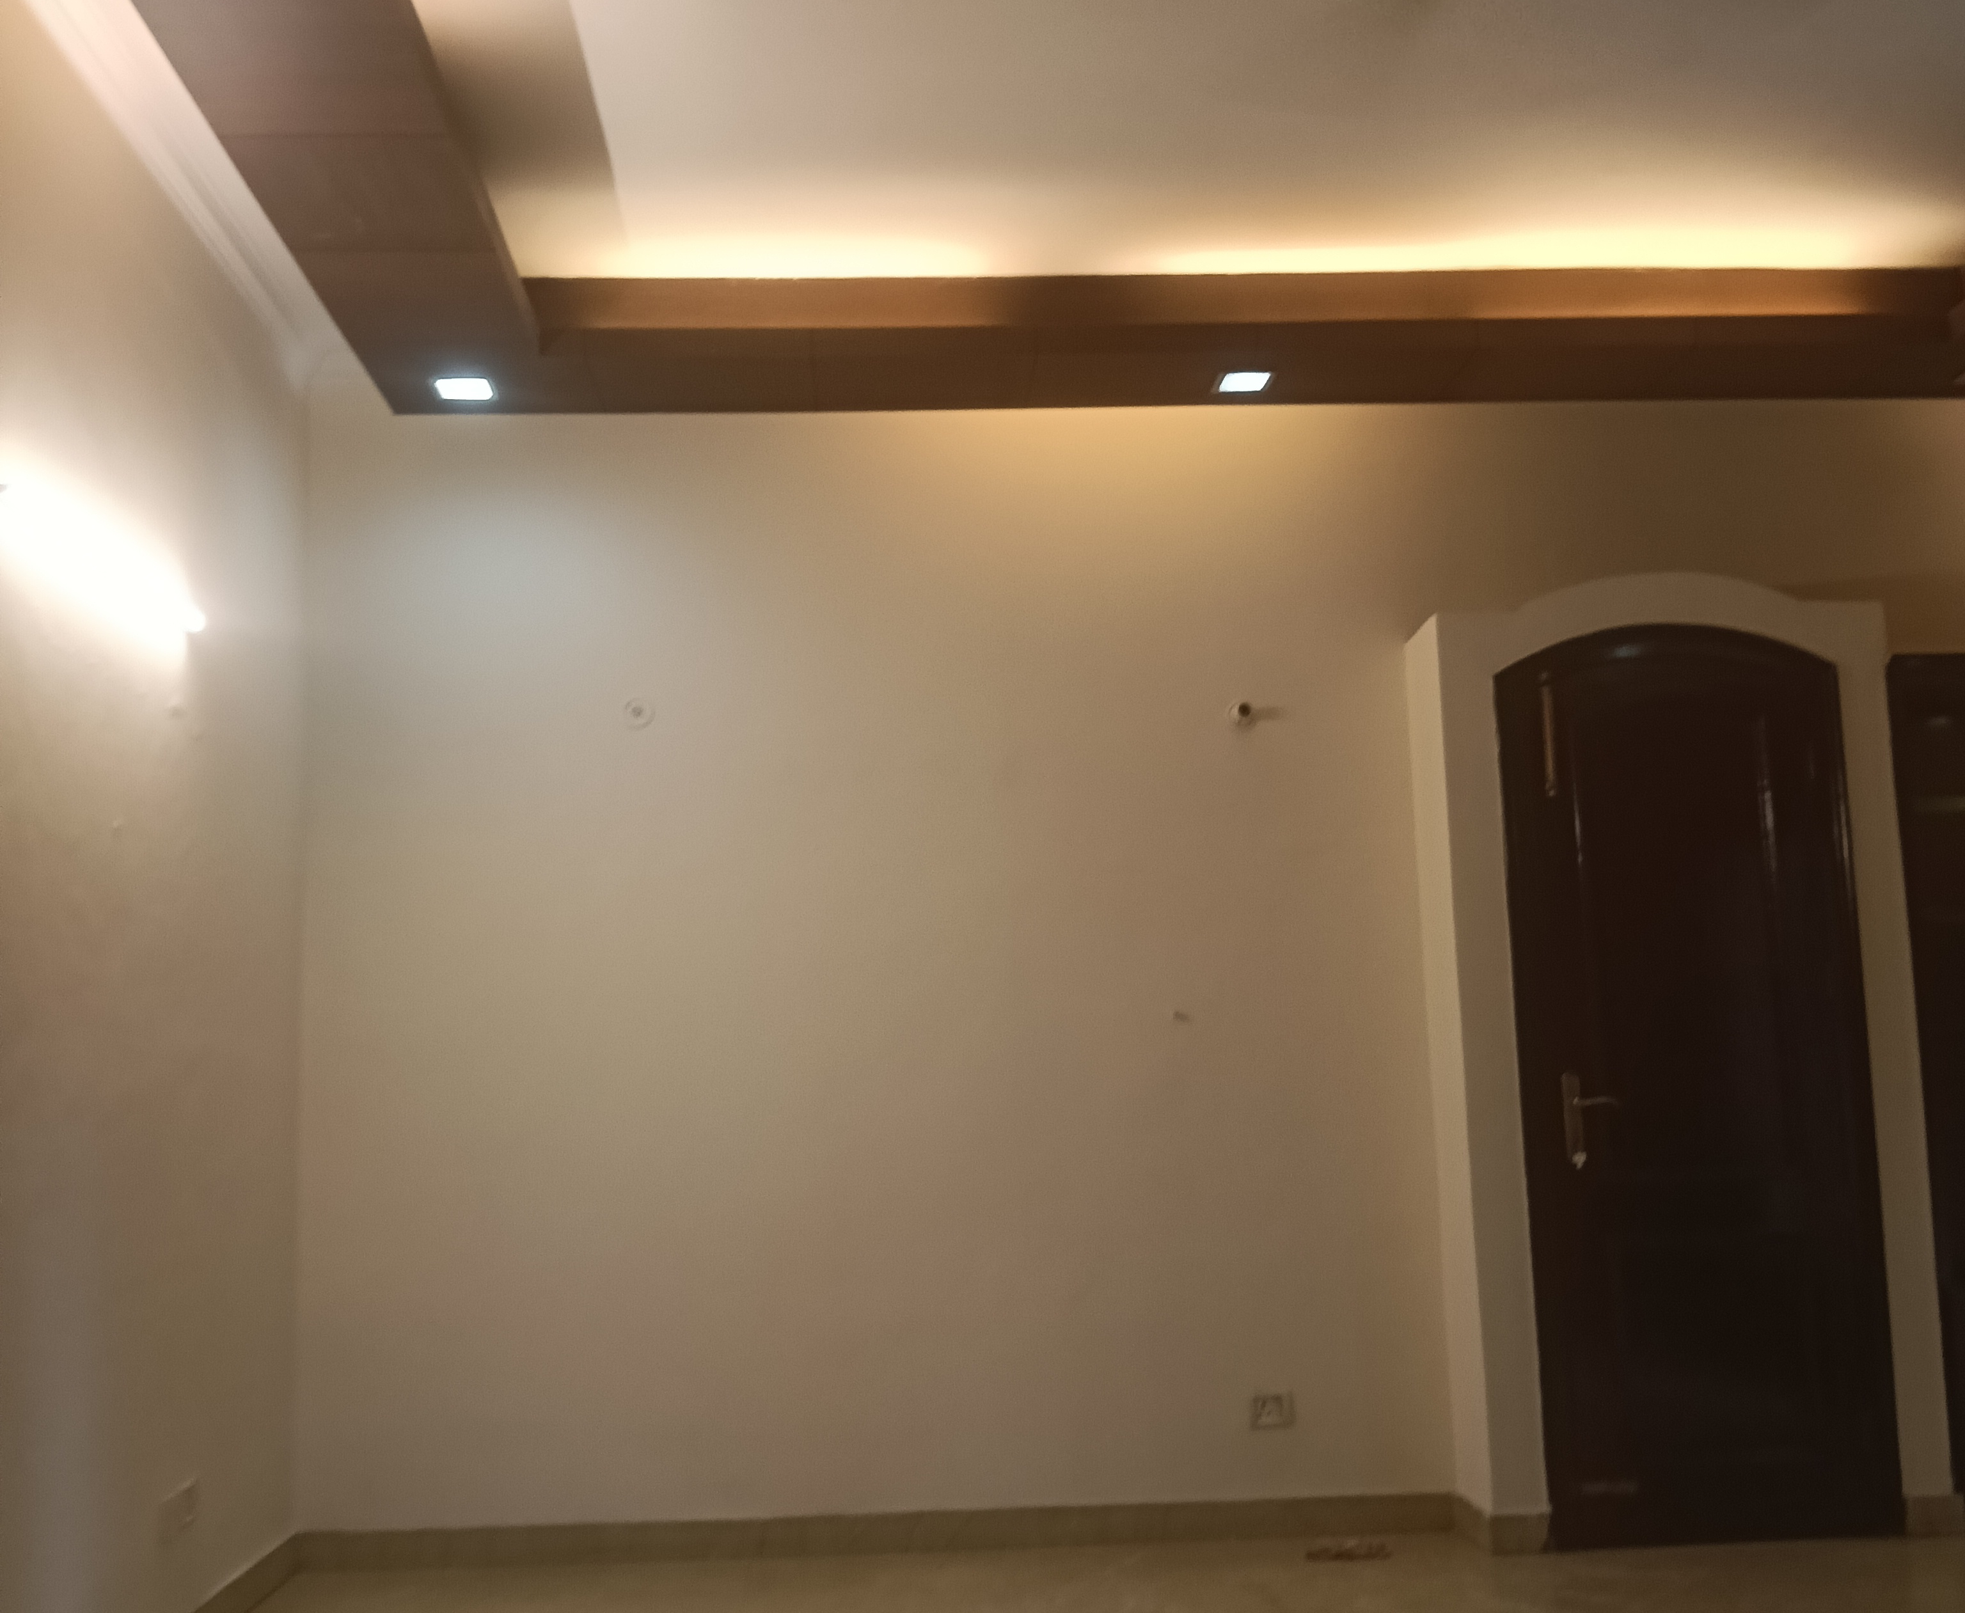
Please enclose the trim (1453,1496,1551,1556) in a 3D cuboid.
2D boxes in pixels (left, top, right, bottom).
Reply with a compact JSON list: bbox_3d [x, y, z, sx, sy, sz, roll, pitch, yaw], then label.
[{"bbox_3d":[1.379,1.905,5.413,0.150,0.099,0.307,-1,-8,-2],"label":"trim"}]

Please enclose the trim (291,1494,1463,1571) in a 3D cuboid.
[{"bbox_3d":[-0.267,1.960,5.502,3.102,0.099,0.020,-1,-8,-2],"label":"trim"}]

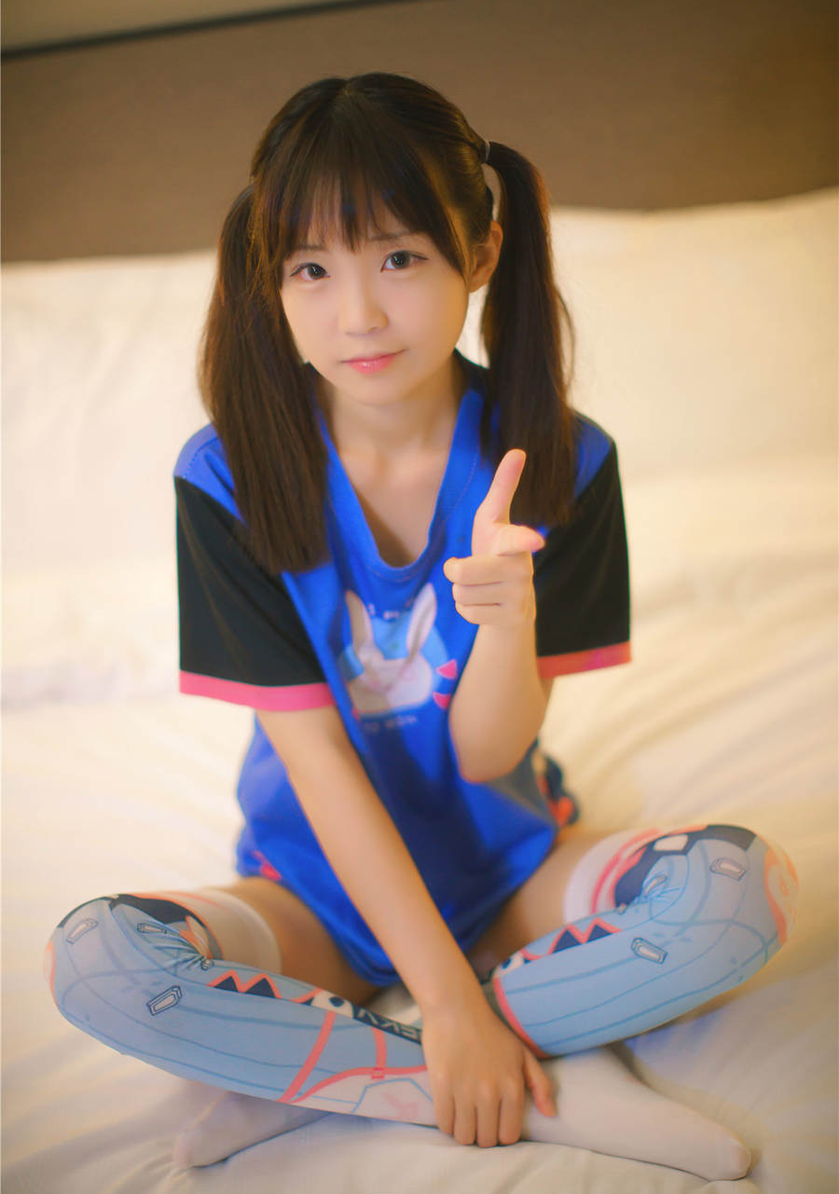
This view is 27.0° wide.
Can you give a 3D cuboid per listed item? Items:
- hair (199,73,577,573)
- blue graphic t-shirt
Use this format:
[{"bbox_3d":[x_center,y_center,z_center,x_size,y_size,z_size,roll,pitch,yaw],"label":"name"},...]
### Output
[{"bbox_3d":[-0.022,-0.220,1.361,0.271,0.363,0.225,-2,16,11],"label":"hair"},{"bbox_3d":[-0.006,0.058,1.462,0.380,0.506,0.270,-6,16,-3],"label":"blue graphic t-shirt"}]

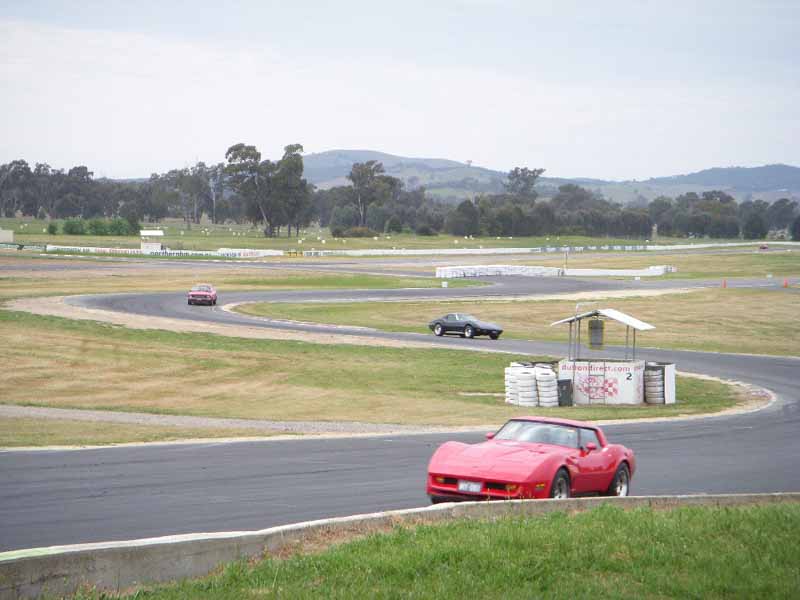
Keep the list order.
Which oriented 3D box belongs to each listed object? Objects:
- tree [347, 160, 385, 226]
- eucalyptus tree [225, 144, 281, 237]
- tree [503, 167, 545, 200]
[{"bbox_3d":[-9.040,-27.500,690.000,9.950,18.070,9.950,0,2,0],"label":"tree"},{"bbox_3d":[-33.030,-24.750,590.000,12.540,21.050,11.910,0,2,0],"label":"eucalyptus tree"},{"bbox_3d":[33.750,-27.880,720.000,11.480,17.220,10.900,0,2,0],"label":"tree"}]

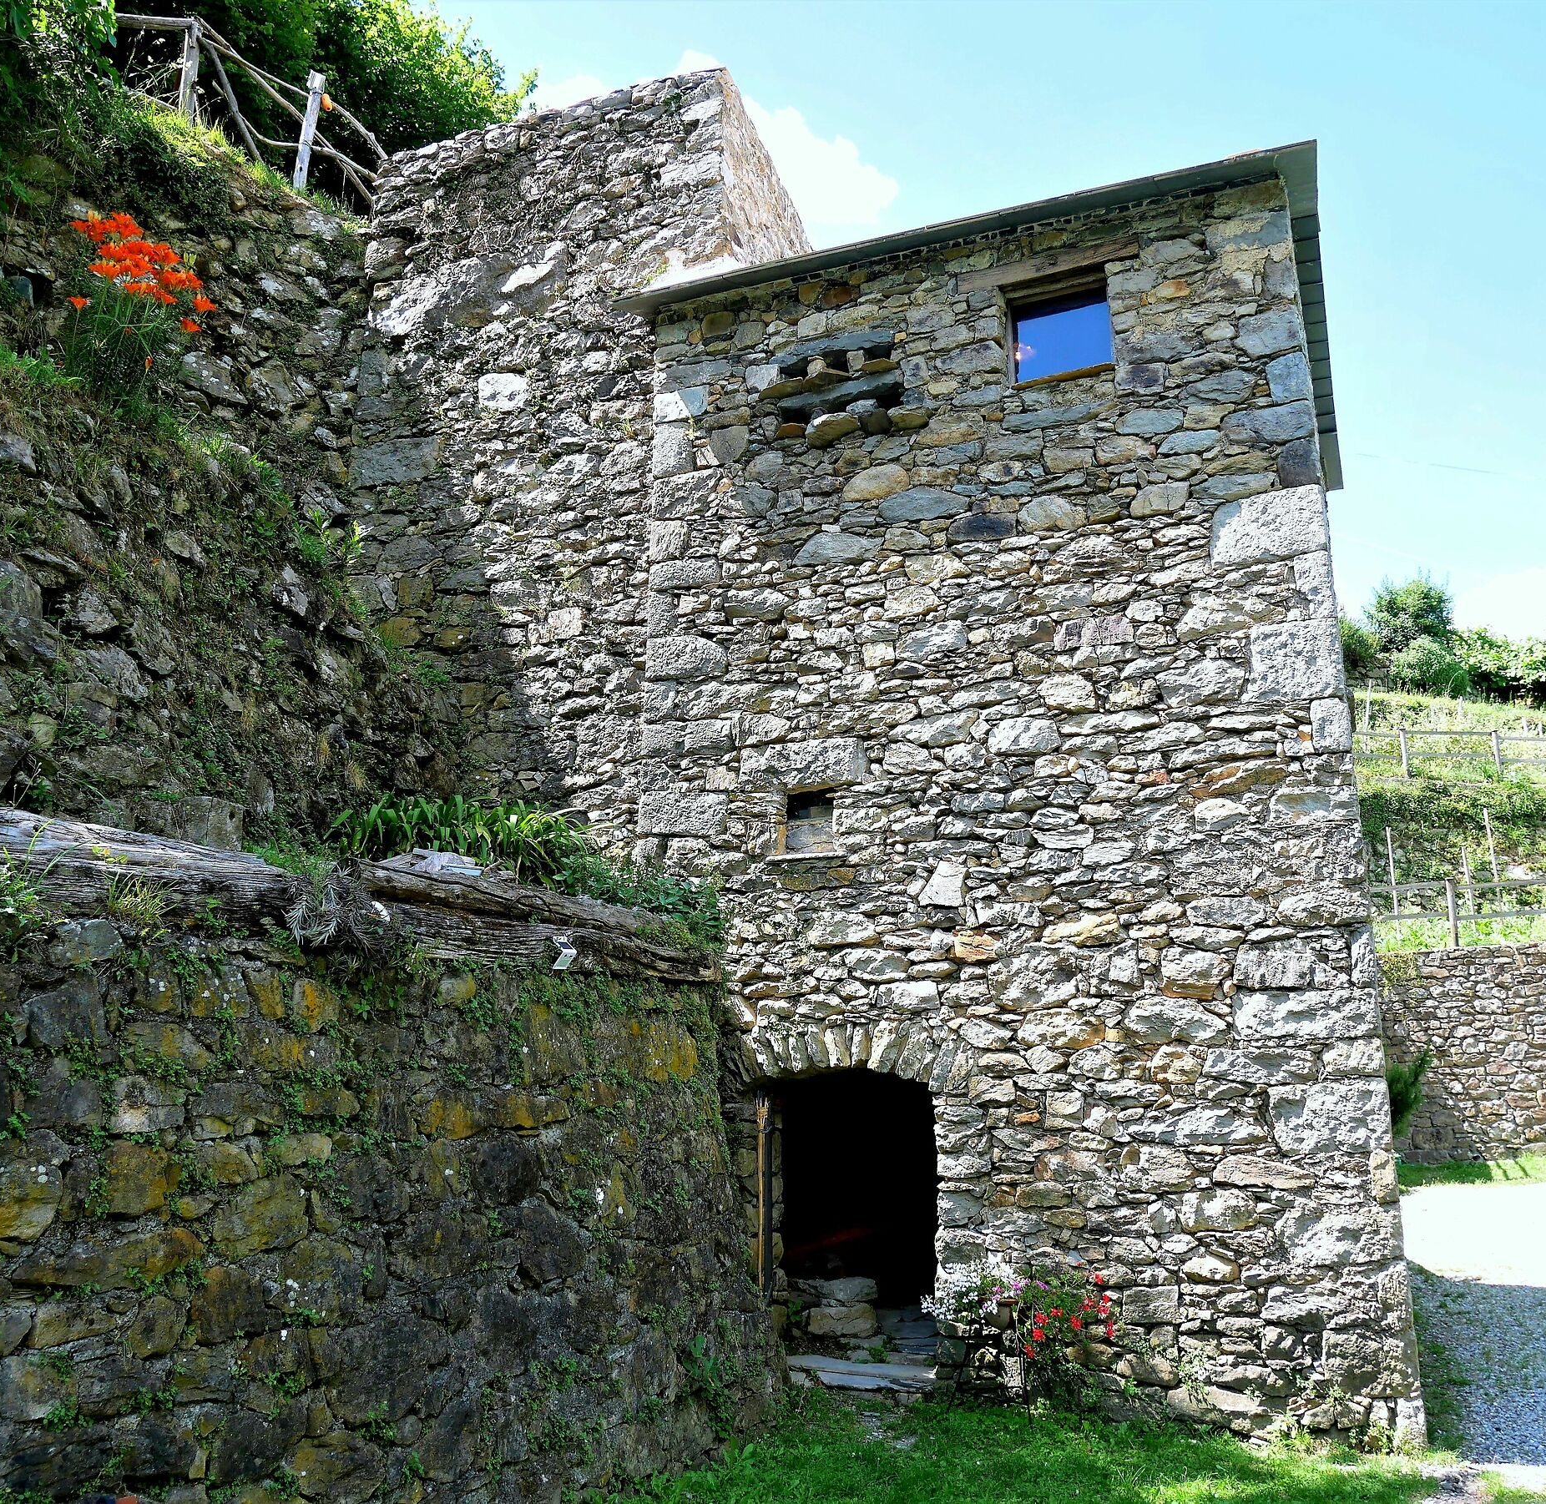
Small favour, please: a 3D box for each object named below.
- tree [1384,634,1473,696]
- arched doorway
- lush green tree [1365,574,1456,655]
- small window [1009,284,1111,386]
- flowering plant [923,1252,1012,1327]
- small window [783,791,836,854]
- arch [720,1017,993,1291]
[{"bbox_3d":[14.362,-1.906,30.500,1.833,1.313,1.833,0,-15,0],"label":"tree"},{"bbox_3d":[0.577,3.008,9.492,1.251,1.638,0.420,-7,-17,23],"label":"arched doorway"},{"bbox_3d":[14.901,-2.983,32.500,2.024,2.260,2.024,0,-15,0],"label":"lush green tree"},{"bbox_3d":[2.169,-3.053,10.335,0.742,0.760,0.200,-7,-17,23],"label":"small window"},{"bbox_3d":[1.254,3.284,8.561,0.573,0.407,0.450,-7,-17,23],"label":"flowering plant"},{"bbox_3d":[0.309,0.545,10.179,0.428,0.475,0.250,-7,-17,23],"label":"small window"},{"bbox_3d":[0.650,2.802,9.528,1.948,1.886,0.500,-7,-17,23],"label":"arch"}]

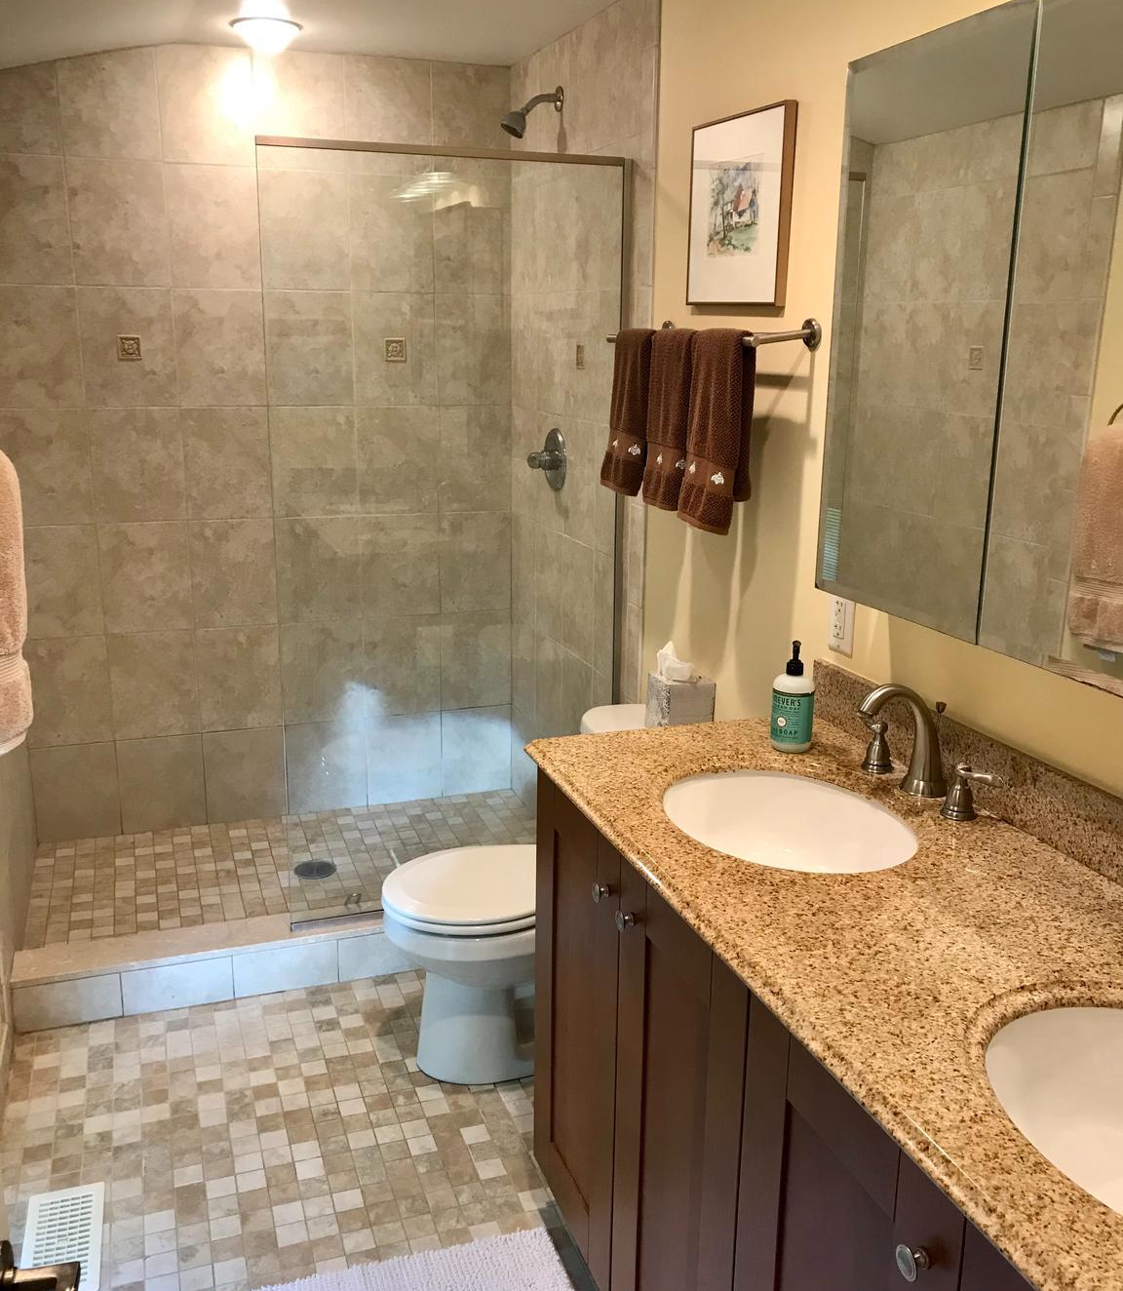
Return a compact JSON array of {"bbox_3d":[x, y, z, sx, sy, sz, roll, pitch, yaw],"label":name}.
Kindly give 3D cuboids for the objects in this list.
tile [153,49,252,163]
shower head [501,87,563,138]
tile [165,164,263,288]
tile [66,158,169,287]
[{"bbox_3d":[-0.982,-1.495,3.361,0.252,0.306,0.010,-4,15,-19],"label":"tile"},{"bbox_3d":[-0.080,-1.411,3.204,0.167,0.137,0.070,-4,15,-19],"label":"shower head"},{"bbox_3d":[-0.972,-1.169,3.392,0.249,0.327,0.012,-5,15,-19],"label":"tile"},{"bbox_3d":[-1.209,-1.150,3.311,0.249,0.327,0.012,-5,15,-19],"label":"tile"}]

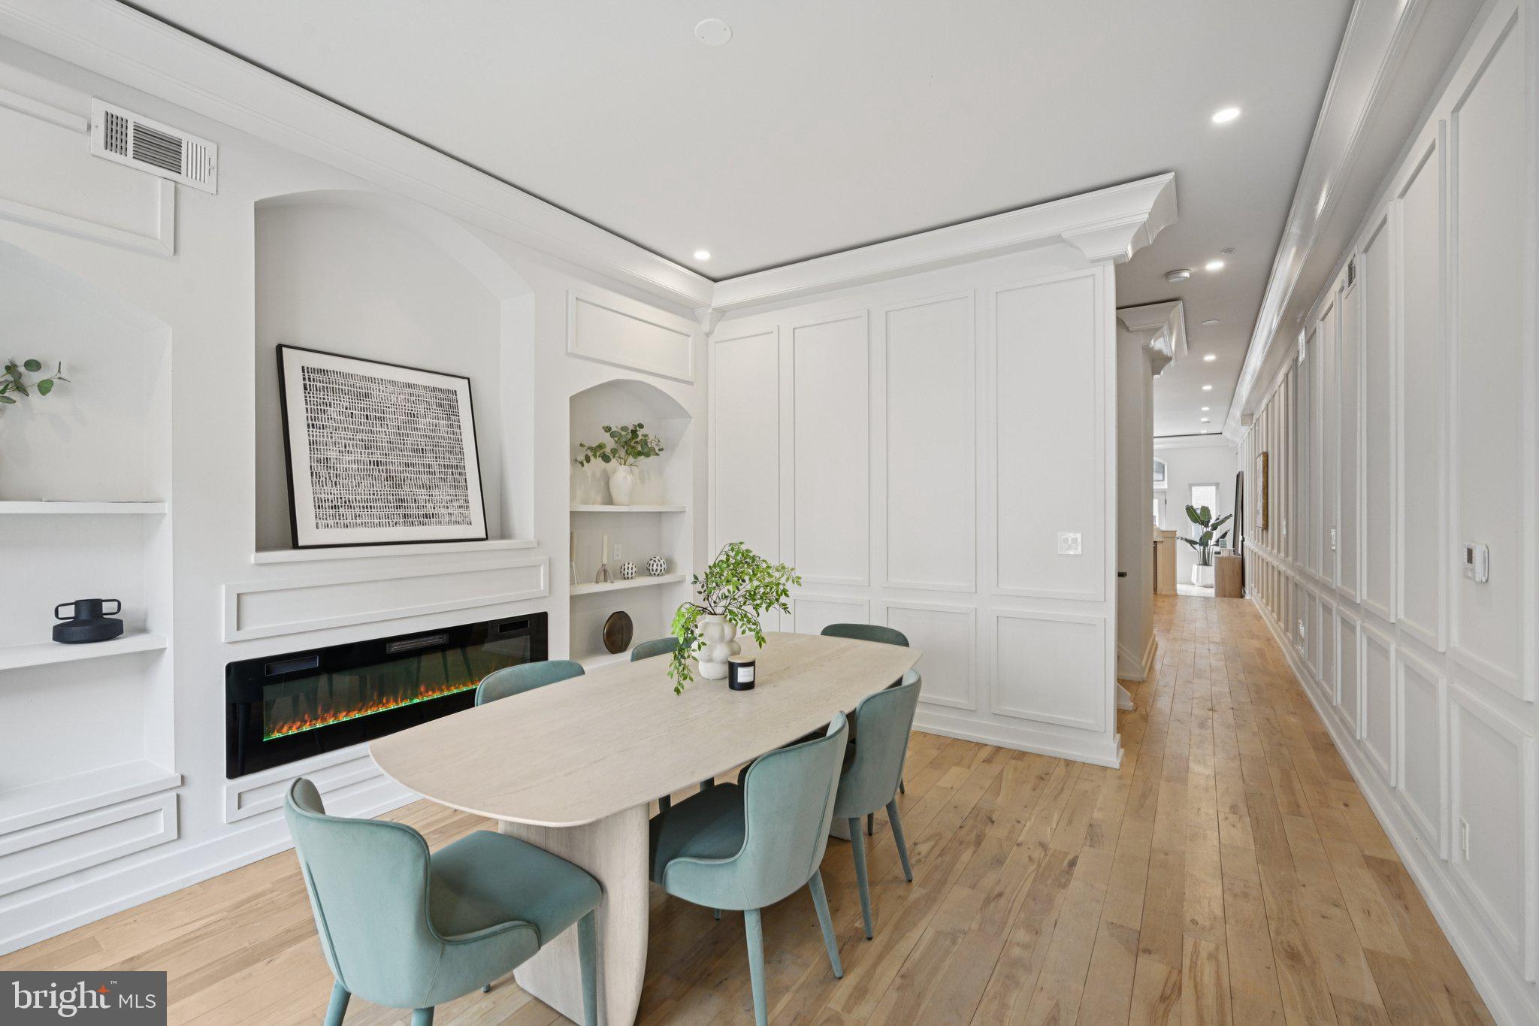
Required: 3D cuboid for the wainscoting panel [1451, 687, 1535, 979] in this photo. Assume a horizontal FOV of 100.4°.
[{"bbox_3d":[2.167,0.911,1.942,0.024,0.643,0.620,0,0,34],"label":"wainscoting panel"}]

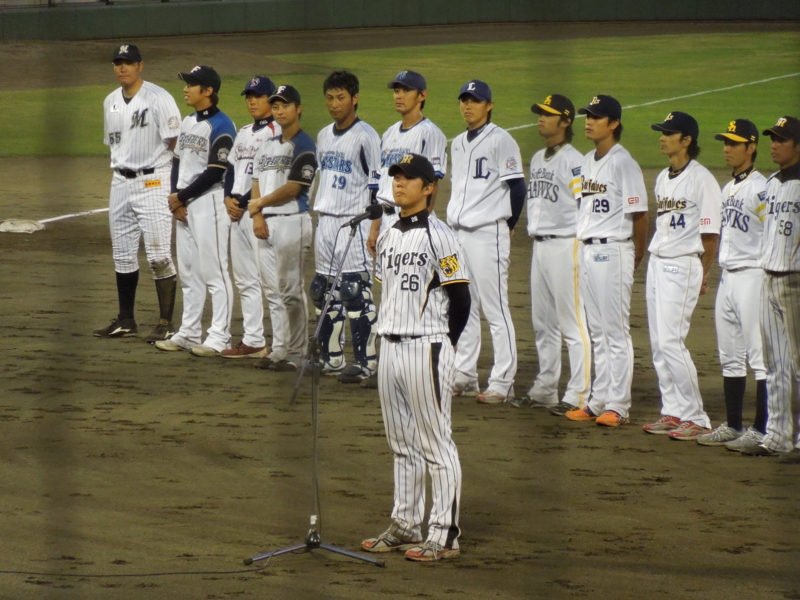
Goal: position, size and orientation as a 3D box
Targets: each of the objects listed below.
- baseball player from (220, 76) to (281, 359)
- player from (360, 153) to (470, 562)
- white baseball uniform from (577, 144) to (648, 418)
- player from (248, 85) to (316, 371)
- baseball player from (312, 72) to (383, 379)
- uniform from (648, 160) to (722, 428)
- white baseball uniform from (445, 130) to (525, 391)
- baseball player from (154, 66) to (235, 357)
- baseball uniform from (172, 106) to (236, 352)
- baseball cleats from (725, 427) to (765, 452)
[{"bbox_3d":[-0.941,-0.530,39.900,0.380,1.787,0.520,-4,6,-44],"label":"baseball player"},{"bbox_3d":[0.076,0.247,28.971,0.380,1.852,0.510,-3,5,-38],"label":"player"},{"bbox_3d":[1.206,-0.110,35.645,0.340,1.552,0.480,-3,5,-33],"label":"white baseball uniform"},{"bbox_3d":[-0.739,-0.472,39.337,0.400,1.760,0.500,-4,6,-45],"label":"player"},{"bbox_3d":[-0.336,-0.472,38.543,0.490,1.868,0.360,3,5,35],"label":"baseball player"},{"bbox_3d":[1.587,-0.032,34.869,0.340,1.490,0.470,-3,5,-32],"label":"uniform"},{"bbox_3d":[0.505,-0.244,36.484,0.330,1.570,0.500,-4,6,-44],"label":"white baseball uniform"},{"bbox_3d":[-1.310,-0.584,40.050,0.410,1.819,0.520,-4,6,-40],"label":"baseball player"},{"bbox_3d":[-1.251,-0.460,40.428,0.380,1.578,0.500,-2,5,-28],"label":"baseball uniform"},{"bbox_3d":[1.882,0.747,34.010,0.300,0.109,0.110,-3,5,-33],"label":"baseball cleats"}]

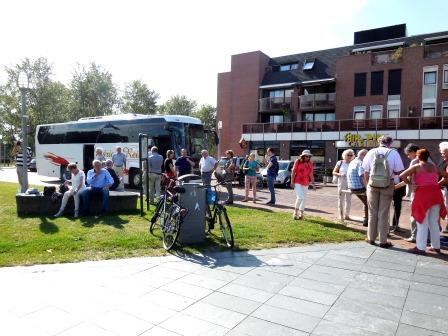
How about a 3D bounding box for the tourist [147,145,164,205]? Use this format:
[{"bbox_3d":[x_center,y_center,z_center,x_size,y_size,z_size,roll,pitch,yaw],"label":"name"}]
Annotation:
[{"bbox_3d":[-2.075,0.217,9.800,0.540,1.740,0.380,0,3,-6],"label":"tourist"}]

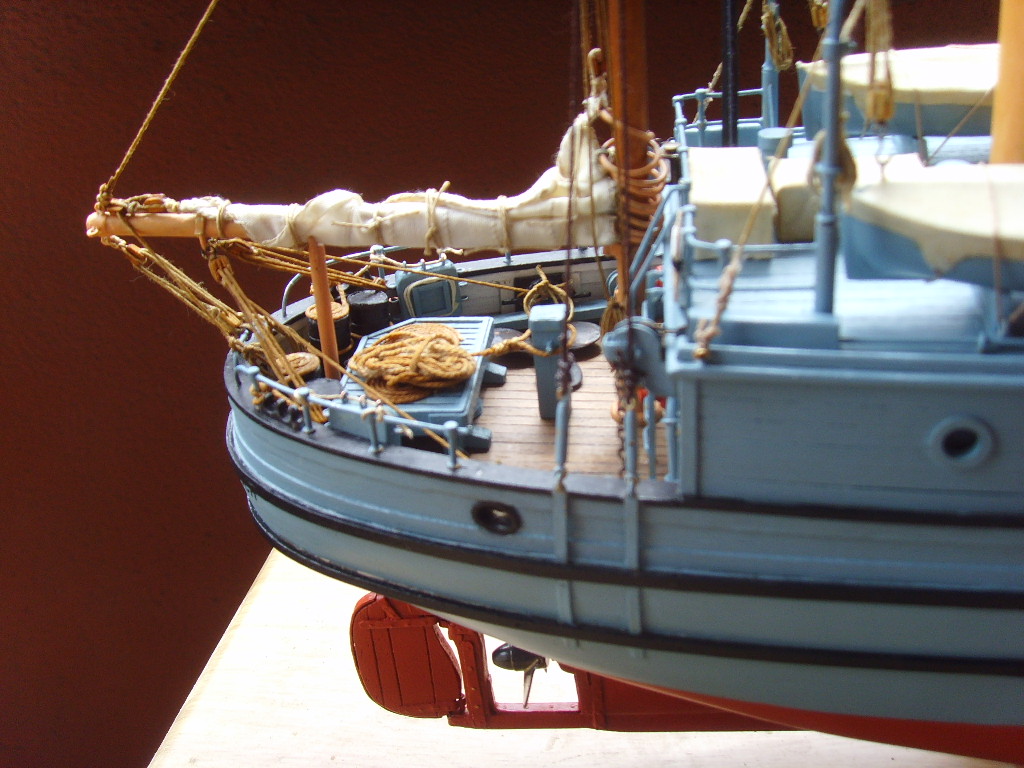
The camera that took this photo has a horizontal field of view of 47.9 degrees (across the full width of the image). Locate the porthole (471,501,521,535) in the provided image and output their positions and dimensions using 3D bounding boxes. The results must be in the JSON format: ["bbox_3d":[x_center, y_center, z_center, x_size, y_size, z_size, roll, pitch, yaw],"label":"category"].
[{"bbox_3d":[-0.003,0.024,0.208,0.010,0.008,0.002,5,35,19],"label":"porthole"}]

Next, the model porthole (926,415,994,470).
[{"bbox_3d":[0.072,0.009,0.184,0.010,0.010,0.002,0,24,9],"label":"model porthole"}]

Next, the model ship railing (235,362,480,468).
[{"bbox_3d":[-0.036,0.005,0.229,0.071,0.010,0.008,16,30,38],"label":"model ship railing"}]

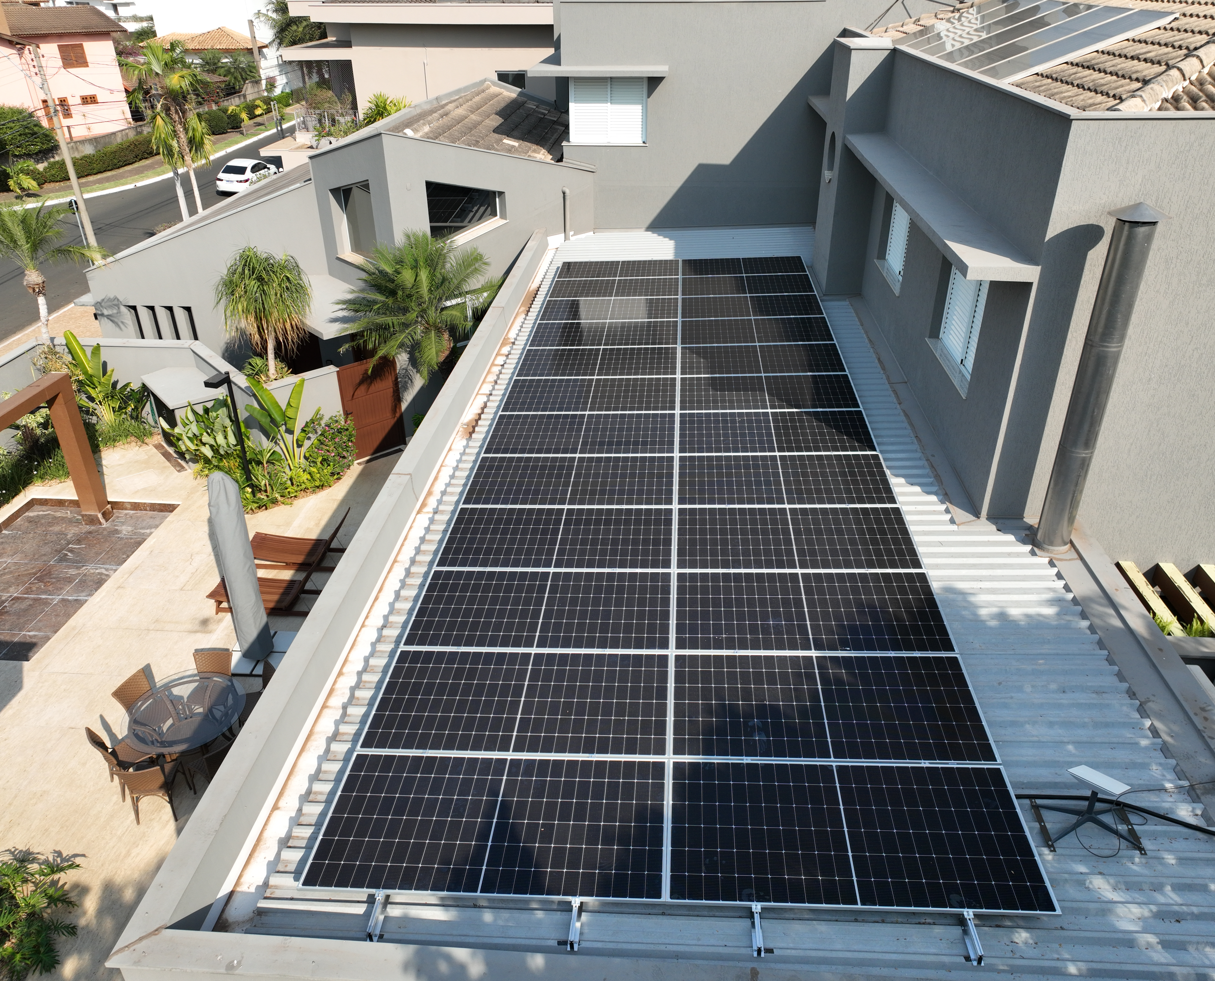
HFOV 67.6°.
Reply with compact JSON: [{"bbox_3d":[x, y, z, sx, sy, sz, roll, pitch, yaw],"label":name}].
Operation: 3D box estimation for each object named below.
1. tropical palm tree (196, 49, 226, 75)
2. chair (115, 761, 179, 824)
[{"bbox_3d":[-33.573,-35.336,77.294,2.600,4.000,2.600,2,29,4],"label":"tropical palm tree"},{"bbox_3d":[-5.477,3.523,11.008,0.530,0.890,0.580,-2,29,-3],"label":"chair"}]

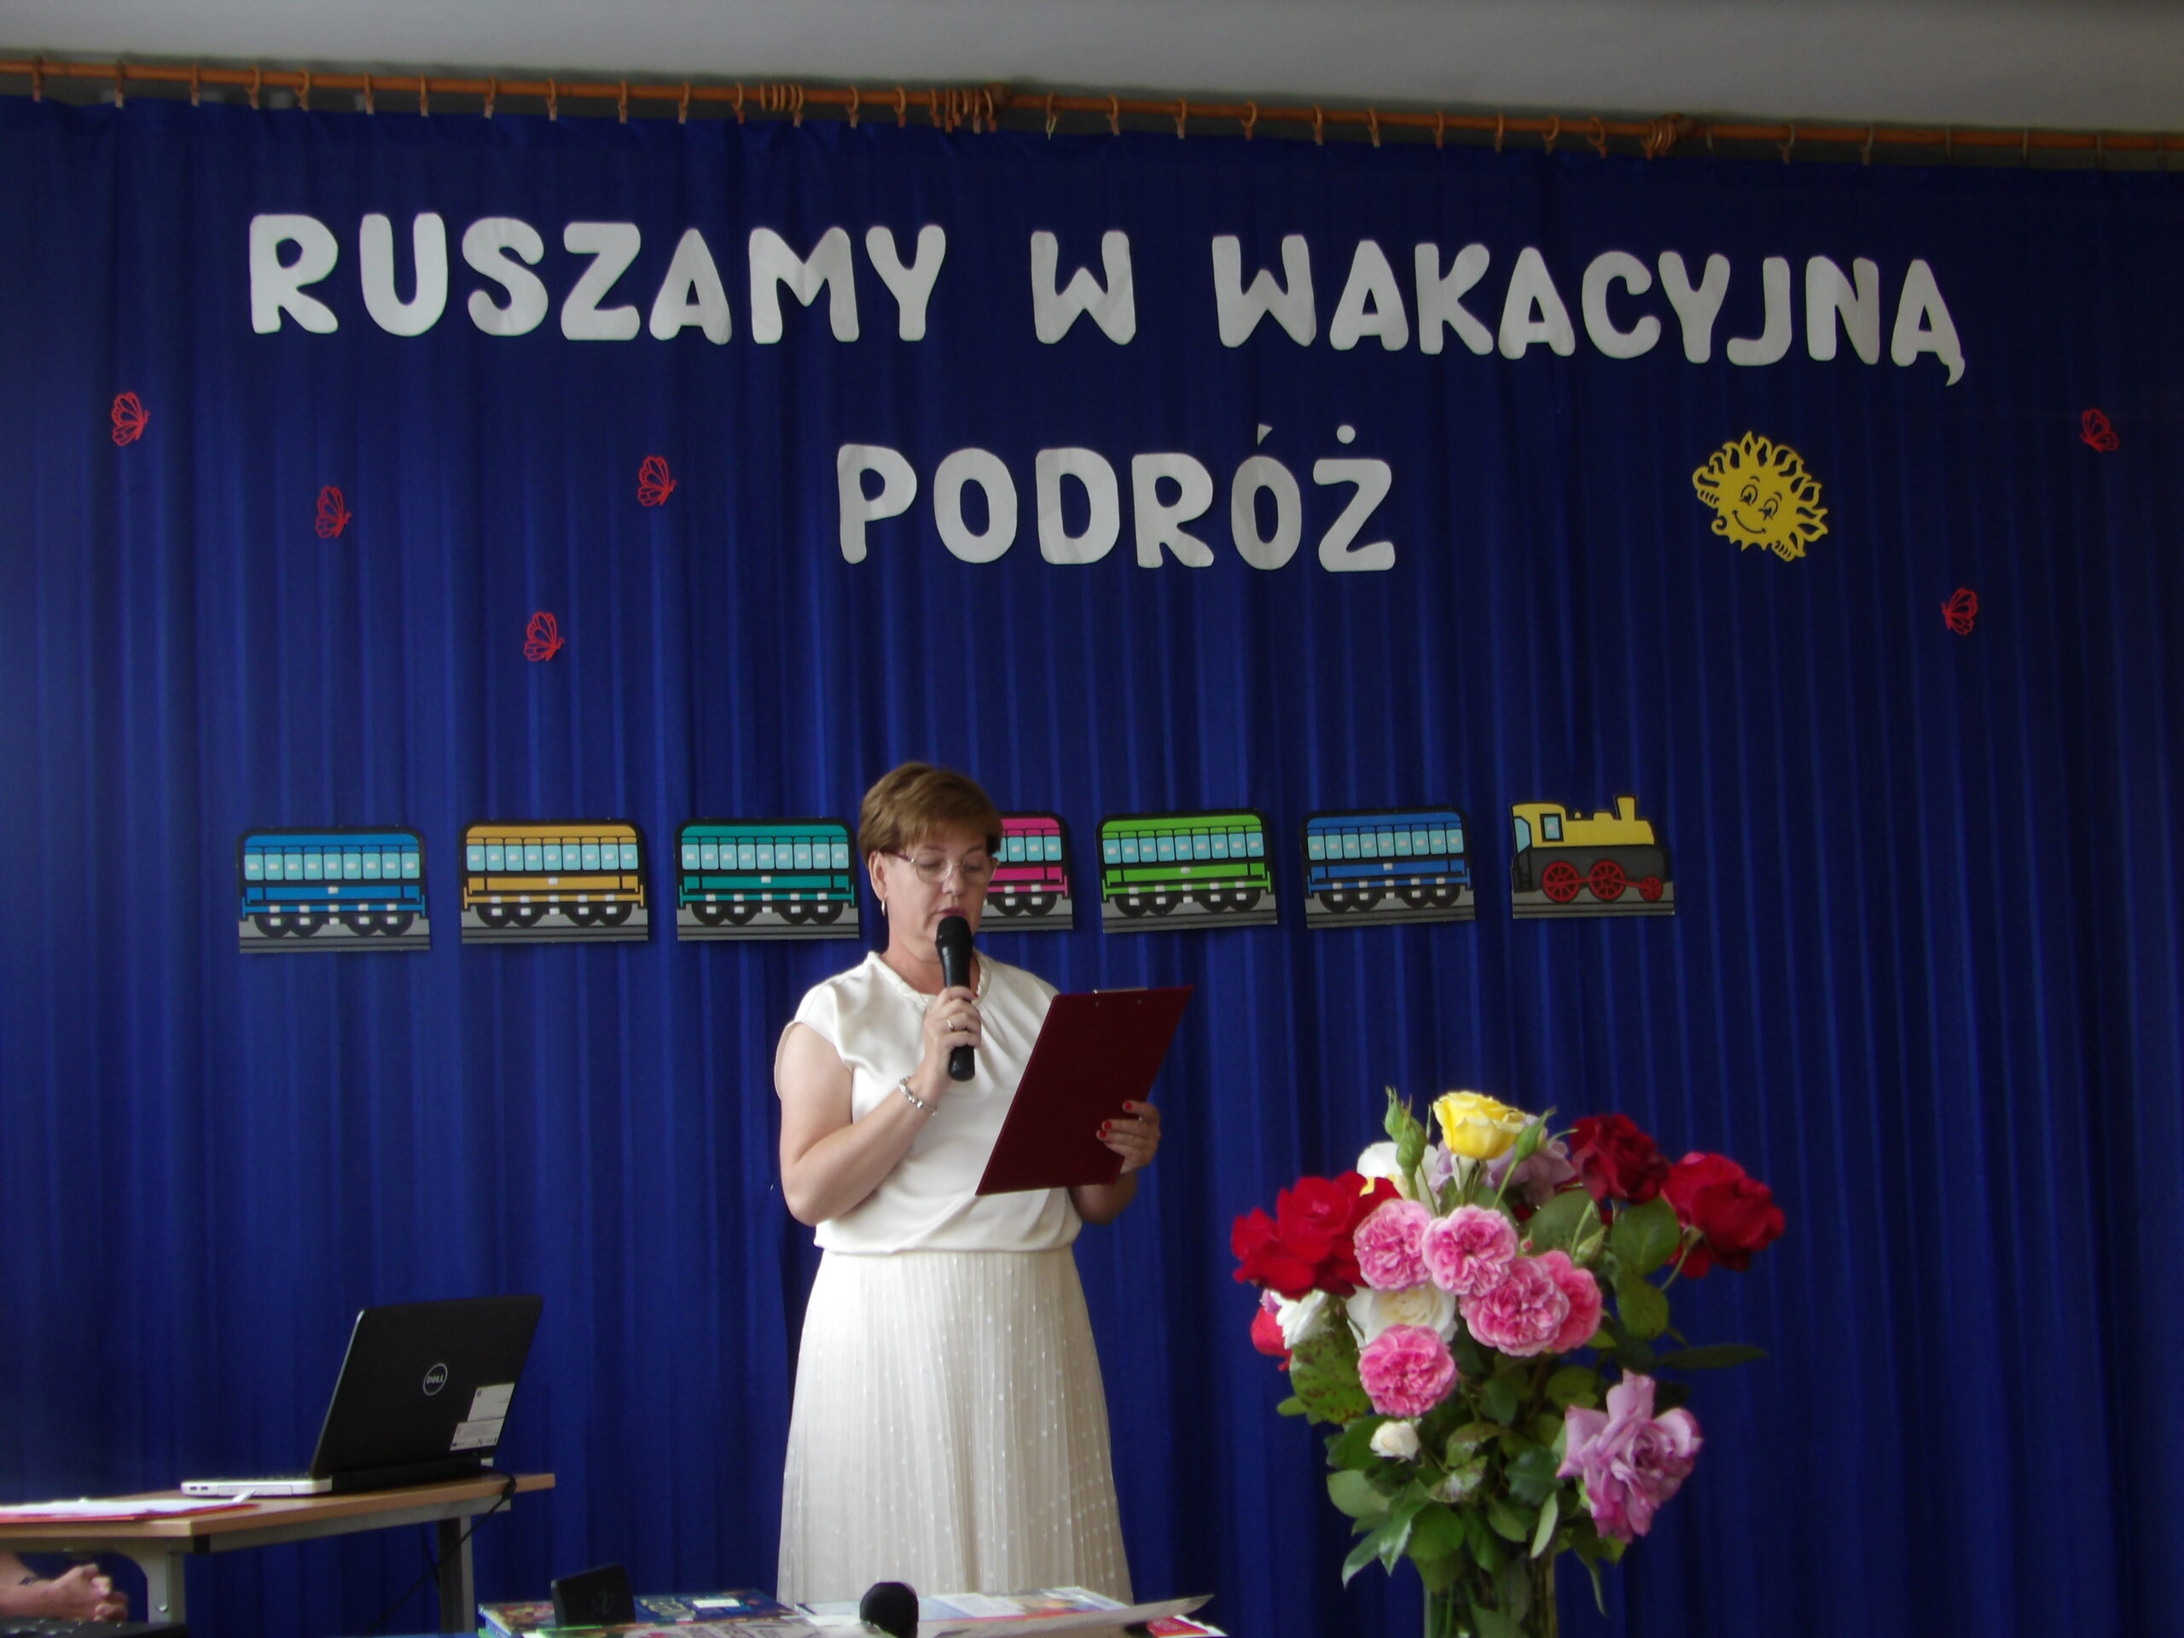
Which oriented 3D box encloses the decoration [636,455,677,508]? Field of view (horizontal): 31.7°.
[{"bbox_3d":[-0.666,-0.517,5.882,0.060,0.079,0.010,-1,-5,-14],"label":"decoration"}]

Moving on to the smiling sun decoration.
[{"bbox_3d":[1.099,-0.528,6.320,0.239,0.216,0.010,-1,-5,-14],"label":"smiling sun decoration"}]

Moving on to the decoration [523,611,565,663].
[{"bbox_3d":[-0.829,-0.275,5.817,0.059,0.075,0.010,-1,-5,-14],"label":"decoration"}]

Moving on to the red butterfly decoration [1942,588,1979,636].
[{"bbox_3d":[1.445,-0.345,6.387,0.065,0.077,0.010,-1,-5,-14],"label":"red butterfly decoration"}]

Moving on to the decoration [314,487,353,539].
[{"bbox_3d":[-1.135,-0.459,5.760,0.053,0.080,0.010,-1,-5,-14],"label":"decoration"}]

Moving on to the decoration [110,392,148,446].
[{"bbox_3d":[-1.427,-0.594,5.701,0.051,0.080,0.010,-1,-5,-14],"label":"decoration"}]

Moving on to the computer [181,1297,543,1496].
[{"bbox_3d":[-1.026,0.810,5.420,0.333,0.249,0.376,-5,-6,28],"label":"computer"}]

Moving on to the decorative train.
[{"bbox_3d":[-0.154,0.081,5.943,2.273,0.203,0.020,-1,-5,-14],"label":"decorative train"}]

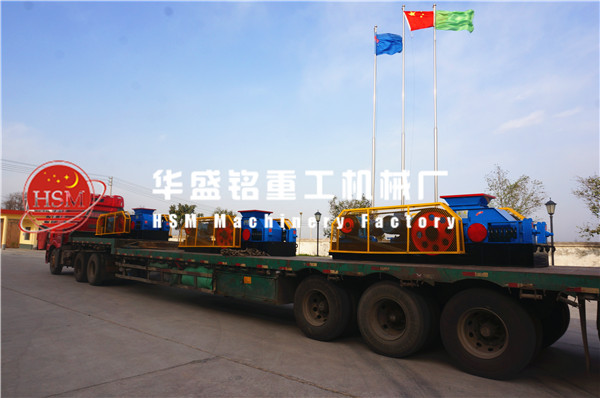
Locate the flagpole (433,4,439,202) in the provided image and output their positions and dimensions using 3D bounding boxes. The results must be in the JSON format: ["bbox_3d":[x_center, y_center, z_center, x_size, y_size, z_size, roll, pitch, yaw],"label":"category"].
[{"bbox_3d":[5.544,-2.339,16.313,0.140,11.922,0.140,-1,-7,19],"label":"flagpole"}]

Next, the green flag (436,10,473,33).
[{"bbox_3d":[6.568,-7.546,16.980,1.550,0.900,0.250,0,-7,16],"label":"green flag"}]

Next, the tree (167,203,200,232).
[{"bbox_3d":[-8.653,2.524,29.148,2.300,4.495,2.300,4,-7,-16],"label":"tree"}]

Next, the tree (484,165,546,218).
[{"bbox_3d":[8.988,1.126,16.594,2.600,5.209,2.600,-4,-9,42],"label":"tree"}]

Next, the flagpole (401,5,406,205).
[{"bbox_3d":[4.444,-2.501,17.182,0.140,12.385,0.140,0,-7,14],"label":"flagpole"}]

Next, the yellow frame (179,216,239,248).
[{"bbox_3d":[-2.226,0.812,9.787,2.318,0.752,0.220,-4,-9,42],"label":"yellow frame"}]

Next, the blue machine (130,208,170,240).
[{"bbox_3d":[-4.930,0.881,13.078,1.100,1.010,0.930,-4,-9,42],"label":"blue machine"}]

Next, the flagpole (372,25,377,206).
[{"bbox_3d":[3.411,-2.290,18.230,0.150,12.000,0.150,-4,-9,42],"label":"flagpole"}]

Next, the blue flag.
[{"bbox_3d":[4.082,-7.106,18.369,1.350,1.000,0.300,0,-7,12],"label":"blue flag"}]

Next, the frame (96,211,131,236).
[{"bbox_3d":[-6.476,0.860,13.847,2.400,0.770,0.240,-5,-10,44],"label":"frame"}]

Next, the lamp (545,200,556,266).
[{"bbox_3d":[8.982,1.705,14.188,0.420,3.500,0.420,-4,-9,42],"label":"lamp"}]

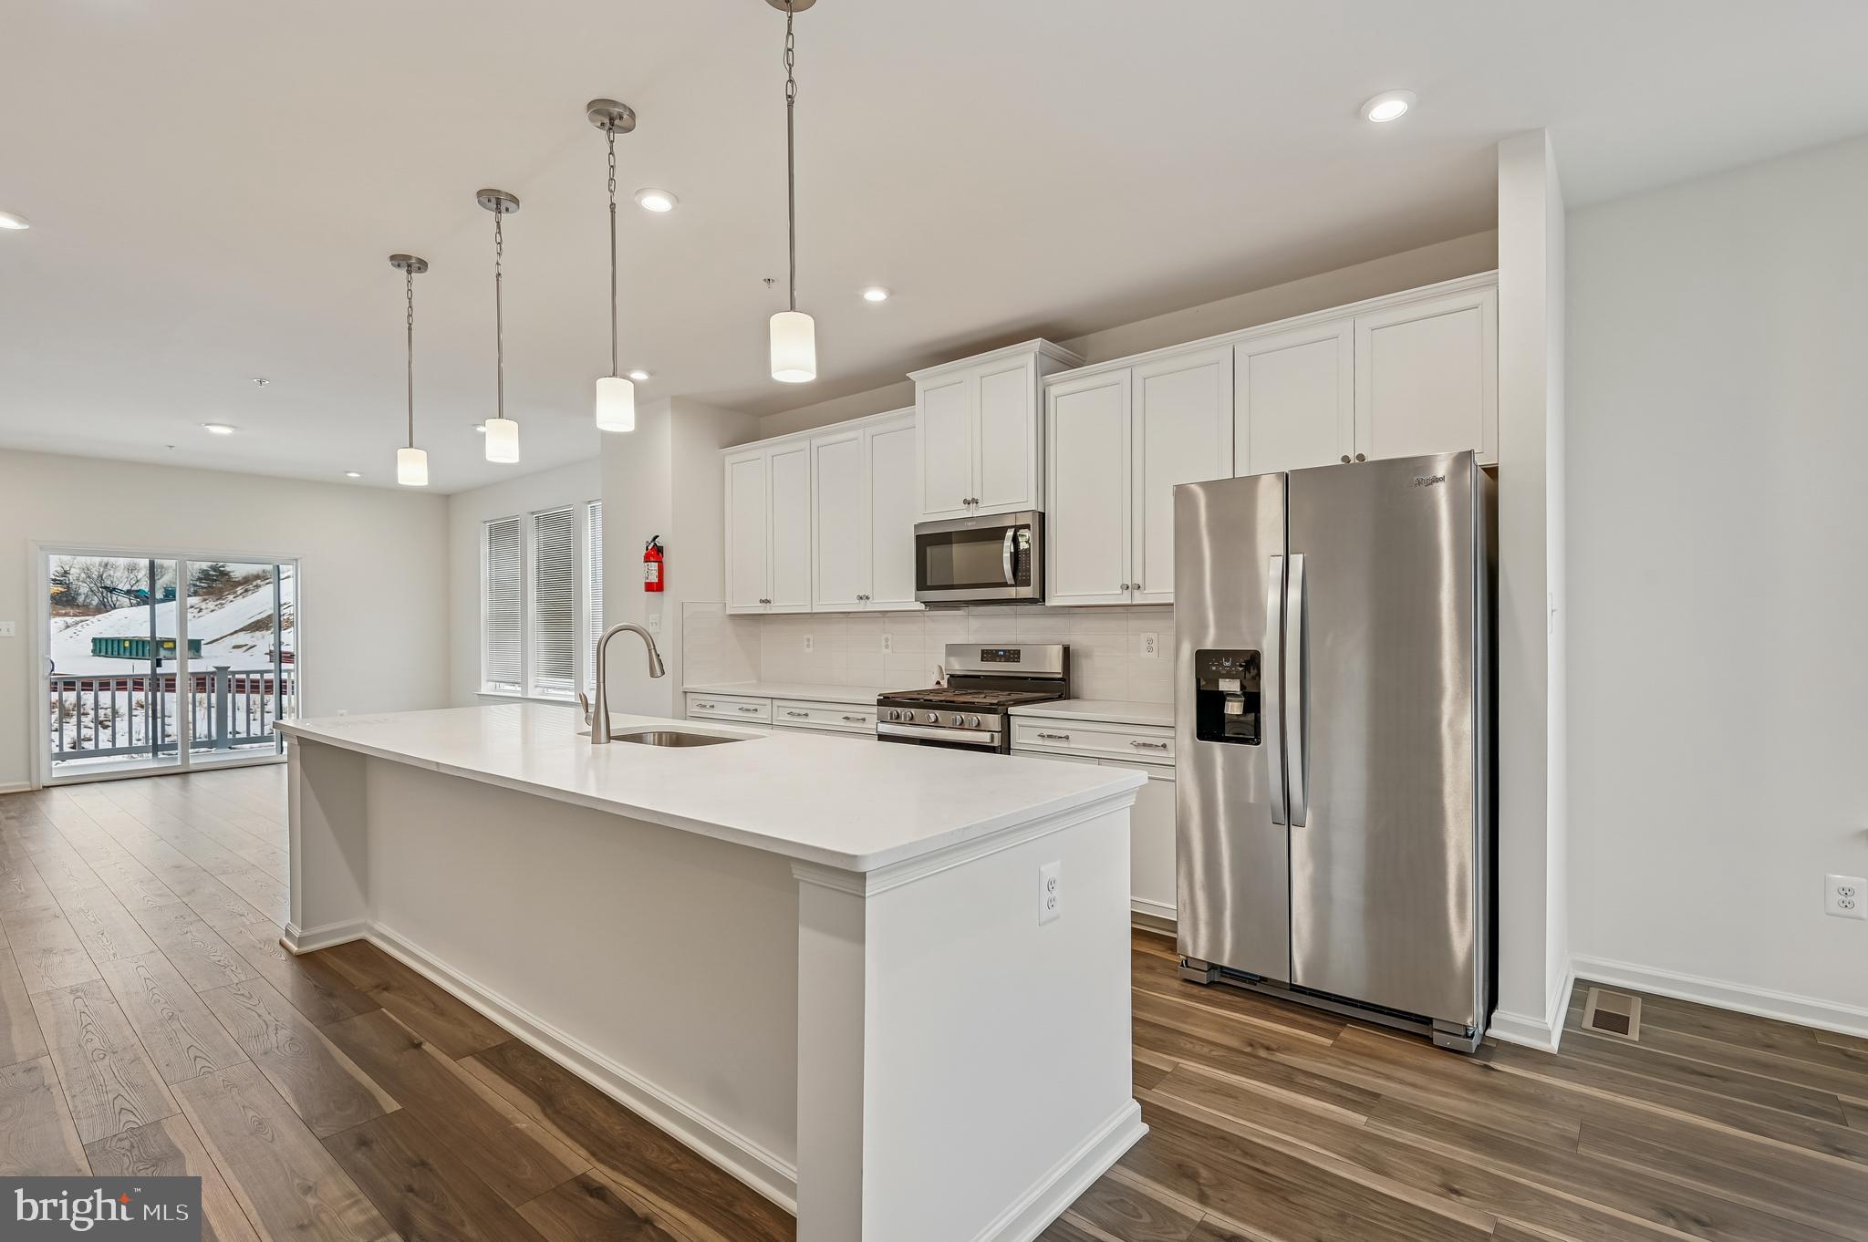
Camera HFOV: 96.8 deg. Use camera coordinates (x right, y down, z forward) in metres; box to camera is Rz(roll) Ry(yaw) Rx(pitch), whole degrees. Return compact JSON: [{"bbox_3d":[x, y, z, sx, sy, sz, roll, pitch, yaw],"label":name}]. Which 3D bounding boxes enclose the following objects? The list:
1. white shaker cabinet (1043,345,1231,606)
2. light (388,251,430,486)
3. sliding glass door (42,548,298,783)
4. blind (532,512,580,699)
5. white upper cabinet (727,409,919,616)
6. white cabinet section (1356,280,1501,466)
[{"bbox_3d":[1.000,-0.602,3.847,0.908,1.064,0.333,-1,-1,39],"label":"white shaker cabinet"},{"bbox_3d":[-2.138,-1.011,3.380,0.137,0.911,0.137,-1,-1,39],"label":"light"},{"bbox_3d":[-6.793,0.392,7.483,0.100,1.980,1.730,-1,-1,39],"label":"sliding glass door"},{"bbox_3d":[-3.536,-0.180,7.727,0.840,1.670,0.060,-1,-1,39],"label":"blind"},{"bbox_3d":[-0.640,-0.598,5.183,1.740,1.097,0.345,-1,-1,40],"label":"white upper cabinet"},{"bbox_3d":[1.912,-0.860,3.198,0.460,0.624,0.331,-1,-2,38],"label":"white cabinet section"}]

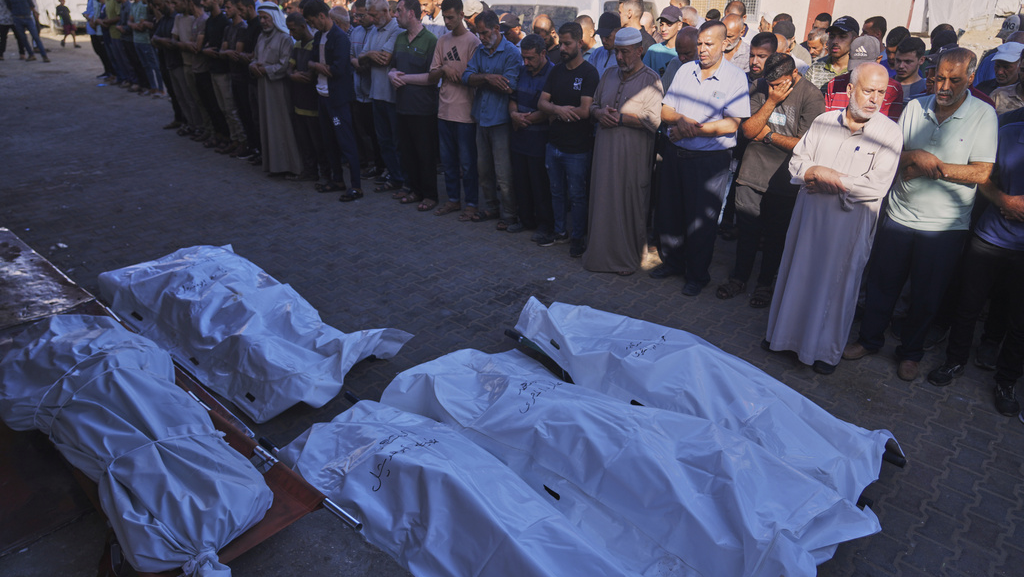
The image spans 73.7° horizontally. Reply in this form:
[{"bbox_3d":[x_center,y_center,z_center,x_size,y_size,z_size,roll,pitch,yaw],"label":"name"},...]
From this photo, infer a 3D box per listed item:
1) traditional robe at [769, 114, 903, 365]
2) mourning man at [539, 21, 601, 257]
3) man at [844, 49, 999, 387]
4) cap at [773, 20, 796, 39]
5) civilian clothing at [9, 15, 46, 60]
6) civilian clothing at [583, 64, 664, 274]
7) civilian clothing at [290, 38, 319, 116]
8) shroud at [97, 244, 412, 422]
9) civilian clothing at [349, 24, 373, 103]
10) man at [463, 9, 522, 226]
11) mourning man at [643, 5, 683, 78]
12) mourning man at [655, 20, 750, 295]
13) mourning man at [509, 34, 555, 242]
[{"bbox_3d":[1.746,-0.280,3.793,0.580,1.395,0.430,18,32,33],"label":"traditional robe"},{"bbox_3d":[0.443,-1.125,5.149,0.380,1.680,0.520,-23,34,-38],"label":"mourning man"},{"bbox_3d":[2.116,-0.381,3.580,0.530,1.710,0.400,19,32,34],"label":"man"},{"bbox_3d":[2.082,-1.980,5.282,0.180,0.150,0.260,20,47,36],"label":"cap"},{"bbox_3d":[-10.950,-5.719,15.507,0.520,0.950,0.360,-11,28,-21],"label":"civilian clothing"},{"bbox_3d":[0.804,-0.835,4.863,0.540,1.461,0.400,17,32,32],"label":"civilian clothing"},{"bbox_3d":[-2.020,-2.105,6.791,0.500,0.750,0.320,19,32,34],"label":"civilian clothing"},{"bbox_3d":[-1.679,0.126,4.170,2.120,0.320,0.840,21,33,36],"label":"shroud"},{"bbox_3d":[-1.452,-2.220,6.765,0.340,0.720,0.500,-23,34,-38],"label":"civilian clothing"},{"bbox_3d":[-0.138,-1.399,5.727,0.520,1.727,0.390,20,33,35],"label":"man"},{"bbox_3d":[1.298,-1.527,5.926,0.500,1.730,0.360,15,30,28],"label":"mourning man"},{"bbox_3d":[1.265,-0.875,4.616,0.550,1.739,0.390,17,32,32],"label":"mourning man"},{"bbox_3d":[0.184,-1.233,5.511,0.480,1.613,0.370,20,33,35],"label":"mourning man"}]

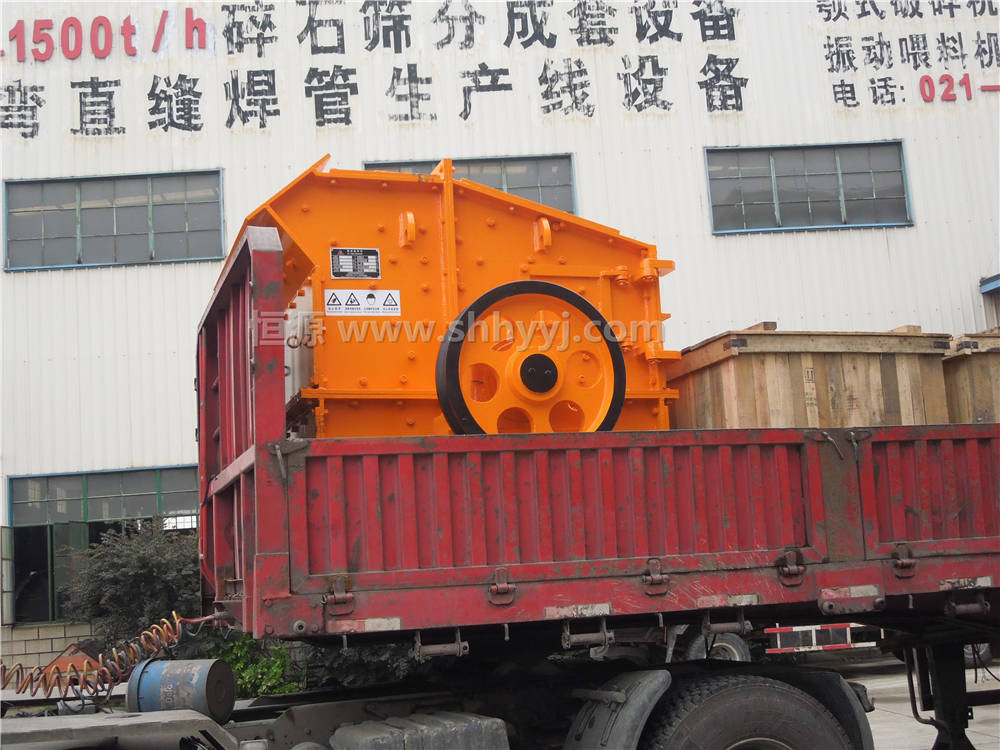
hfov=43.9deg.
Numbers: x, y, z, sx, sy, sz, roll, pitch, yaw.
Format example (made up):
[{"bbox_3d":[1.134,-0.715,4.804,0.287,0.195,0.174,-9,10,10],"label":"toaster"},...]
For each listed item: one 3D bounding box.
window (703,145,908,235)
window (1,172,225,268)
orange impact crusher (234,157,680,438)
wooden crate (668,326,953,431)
[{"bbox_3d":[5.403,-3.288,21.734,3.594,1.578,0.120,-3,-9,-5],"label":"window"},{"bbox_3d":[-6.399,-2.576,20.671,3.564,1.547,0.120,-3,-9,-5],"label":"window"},{"bbox_3d":[-0.315,0.038,6.451,2.120,1.960,2.020,0,-8,-19],"label":"orange impact crusher"},{"bbox_3d":[1.612,0.466,7.079,1.363,1.240,1.400,0,-10,-20],"label":"wooden crate"}]

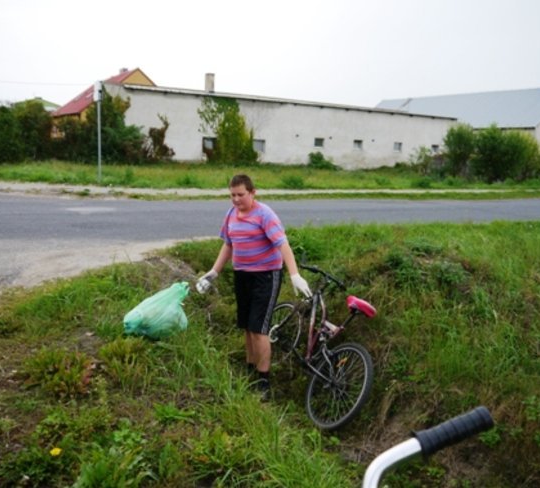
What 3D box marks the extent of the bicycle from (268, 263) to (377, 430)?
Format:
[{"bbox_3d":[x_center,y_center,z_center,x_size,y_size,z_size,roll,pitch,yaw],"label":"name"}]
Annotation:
[{"bbox_3d":[0.344,0.691,3.895,0.534,0.948,1.573,33,-3,-25],"label":"bicycle"}]

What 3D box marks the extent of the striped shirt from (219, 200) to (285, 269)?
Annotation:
[{"bbox_3d":[-0.118,-0.057,3.550,0.460,0.470,0.280,9,12,34],"label":"striped shirt"}]

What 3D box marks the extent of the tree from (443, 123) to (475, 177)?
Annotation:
[{"bbox_3d":[13.797,-6.917,38.500,2.500,3.800,2.400,3,10,0],"label":"tree"}]

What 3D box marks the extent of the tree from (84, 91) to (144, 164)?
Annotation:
[{"bbox_3d":[-9.670,-7.198,32.500,3.500,4.400,3.200,3,10,0],"label":"tree"}]

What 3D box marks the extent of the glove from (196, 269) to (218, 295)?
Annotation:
[{"bbox_3d":[-0.420,0.248,3.480,0.120,0.160,0.130,10,13,36],"label":"glove"}]

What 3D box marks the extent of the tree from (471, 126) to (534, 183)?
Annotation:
[{"bbox_3d":[15.537,-6.055,35.000,4.000,3.700,3.600,3,10,0],"label":"tree"}]

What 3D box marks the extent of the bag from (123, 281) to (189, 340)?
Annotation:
[{"bbox_3d":[-0.895,0.533,4.150,0.480,0.400,0.380,4,10,6],"label":"bag"}]

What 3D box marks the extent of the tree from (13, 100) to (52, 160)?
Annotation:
[{"bbox_3d":[-15.577,-7.412,34.500,2.600,3.800,2.600,3,10,0],"label":"tree"}]

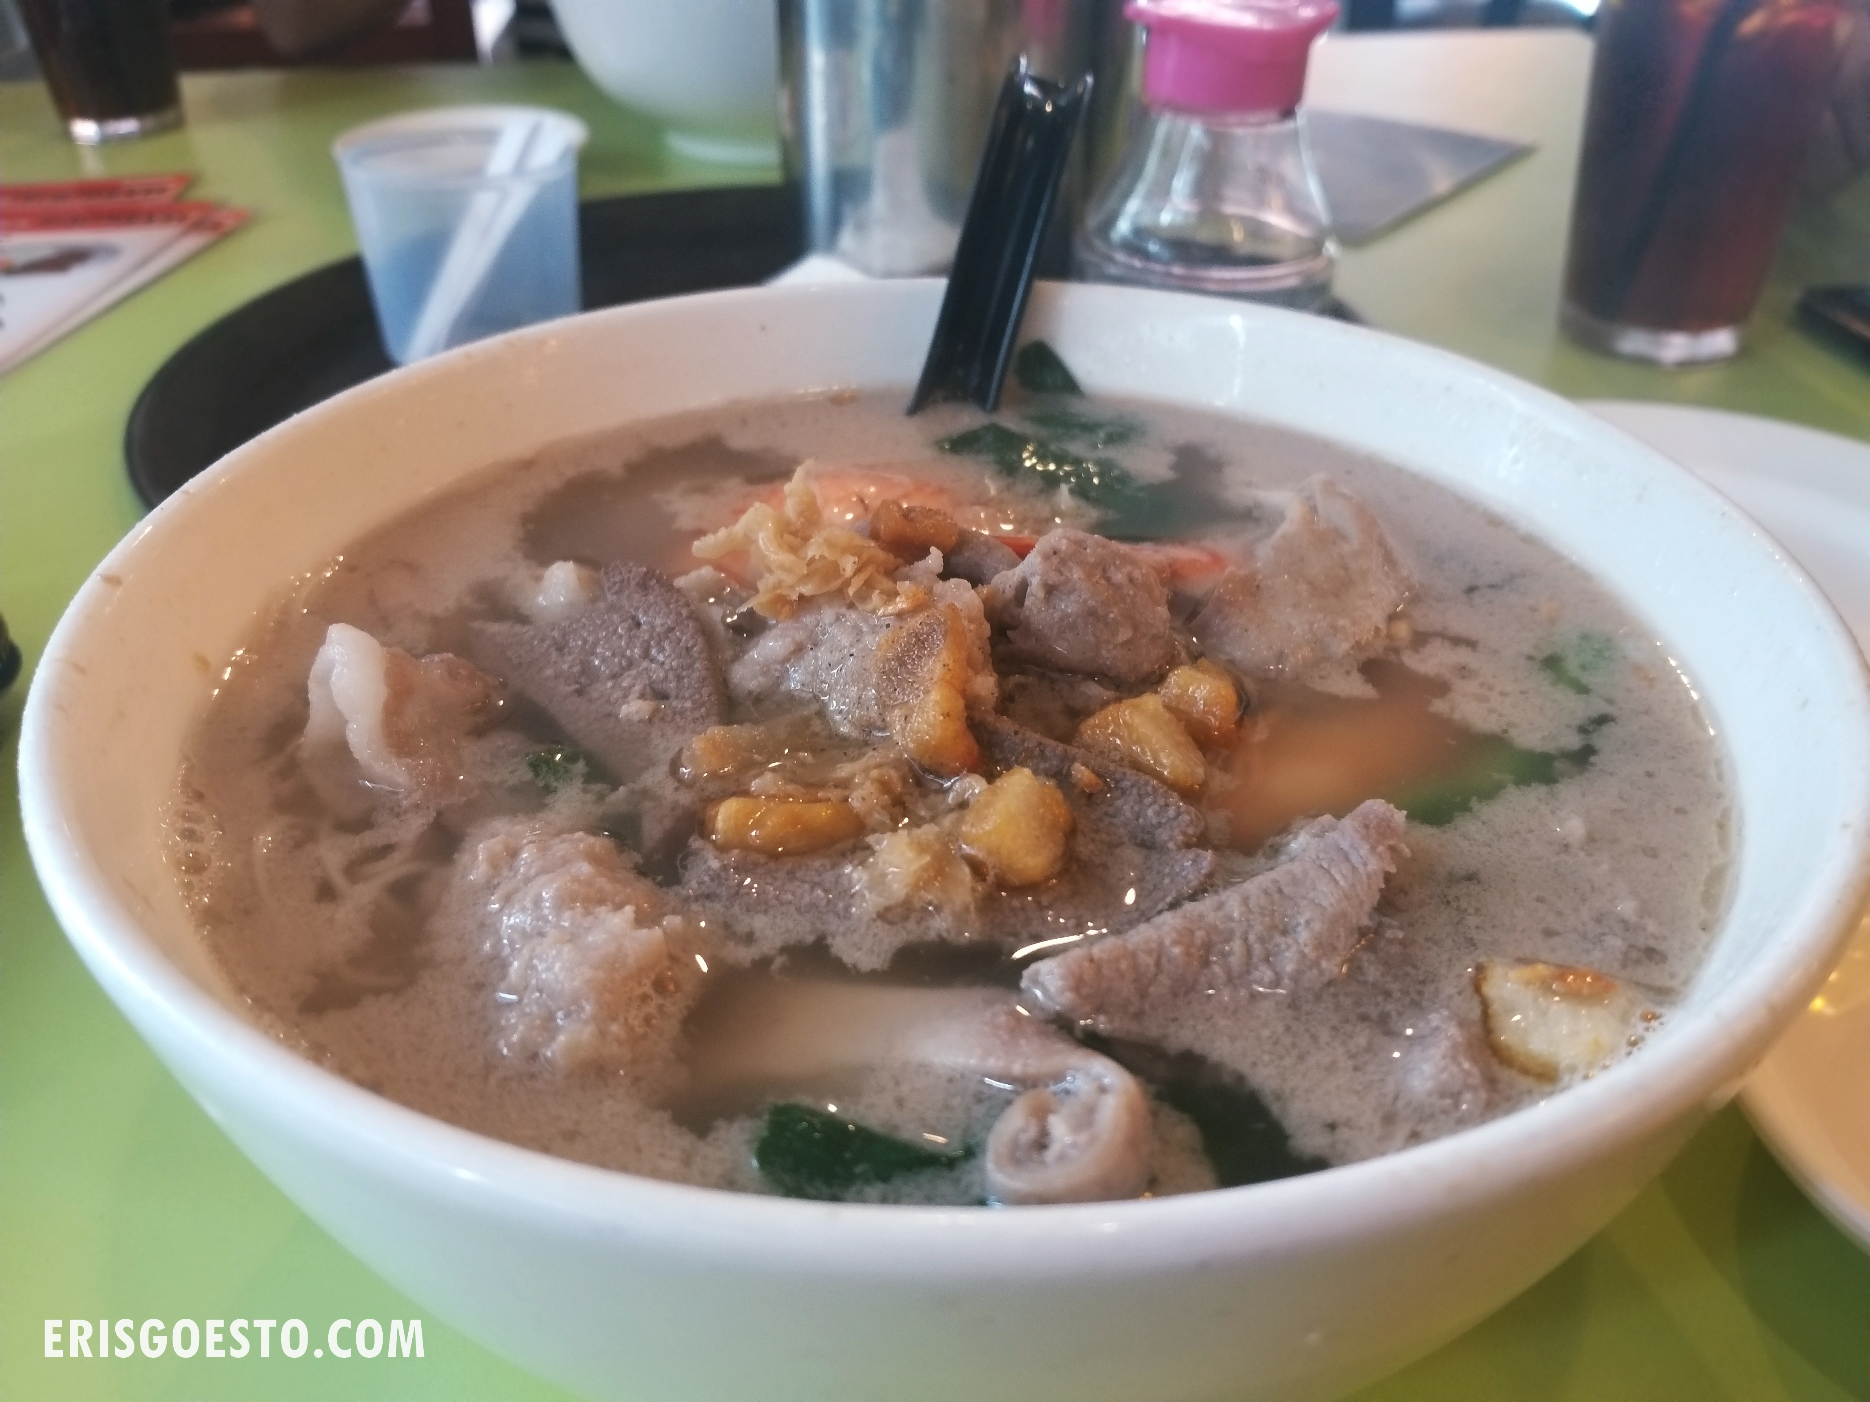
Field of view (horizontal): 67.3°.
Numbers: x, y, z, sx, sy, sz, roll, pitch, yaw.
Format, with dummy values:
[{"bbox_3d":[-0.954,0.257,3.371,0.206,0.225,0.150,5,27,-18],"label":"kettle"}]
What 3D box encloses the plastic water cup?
[{"bbox_3d":[-0.145,-0.144,0.446,0.074,0.066,0.074,1,36,-1],"label":"plastic water cup"}]

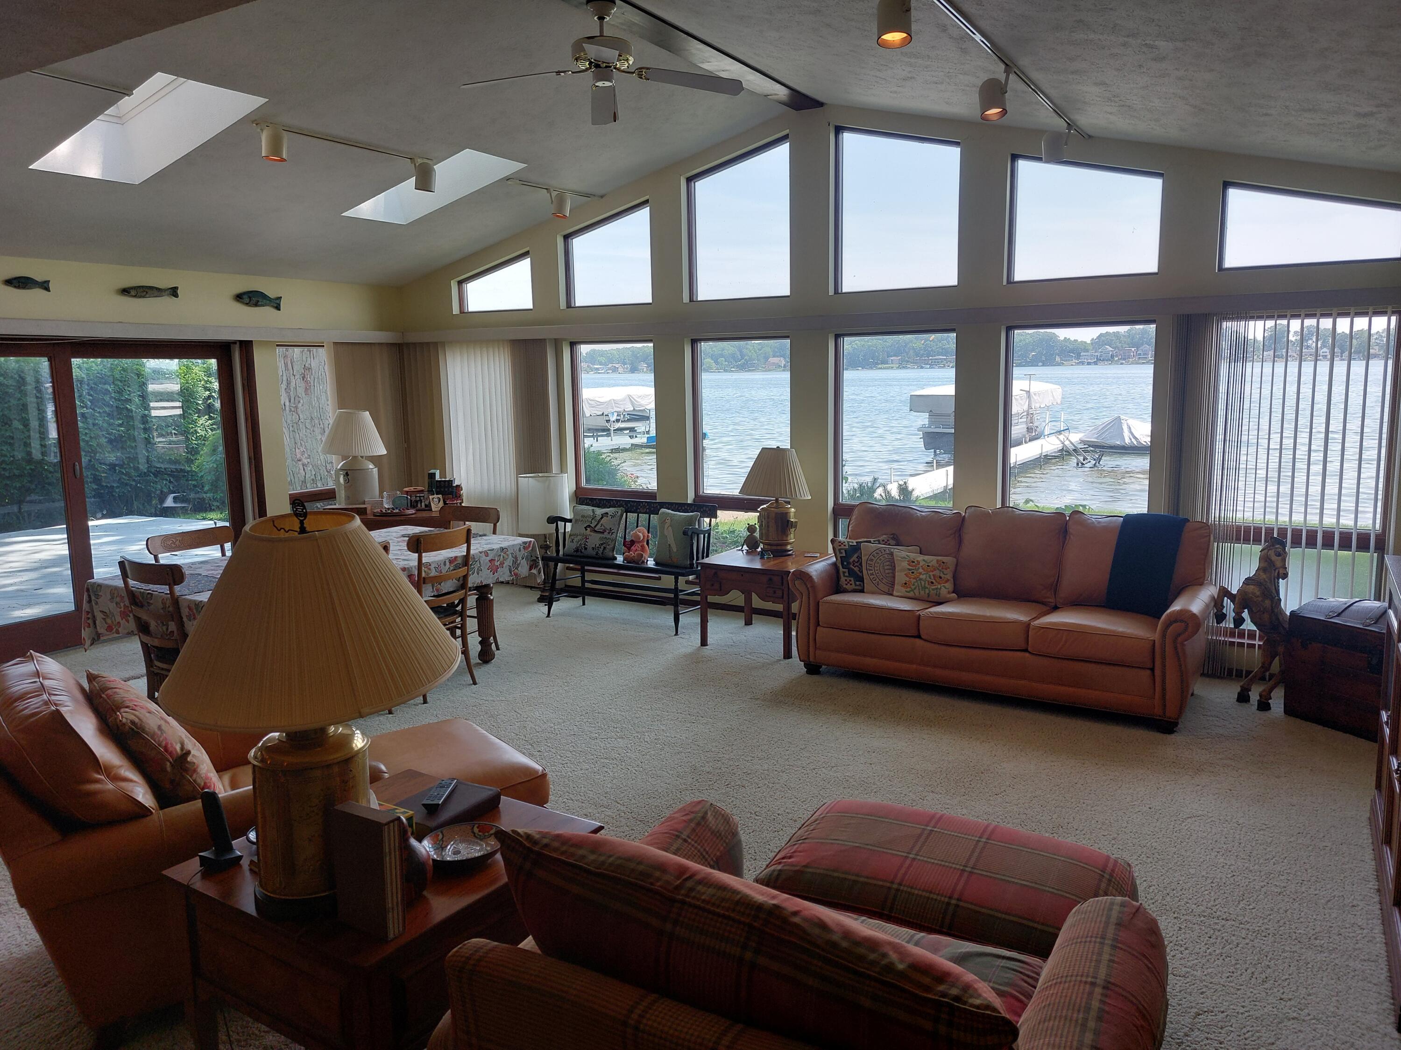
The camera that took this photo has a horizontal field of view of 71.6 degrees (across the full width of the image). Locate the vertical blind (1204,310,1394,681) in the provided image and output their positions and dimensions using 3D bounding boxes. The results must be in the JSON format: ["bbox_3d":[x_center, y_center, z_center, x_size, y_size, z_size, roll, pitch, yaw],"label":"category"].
[{"bbox_3d":[3.239,-0.127,5.420,0.916,2.094,0.100,5,11,32],"label":"vertical blind"}]

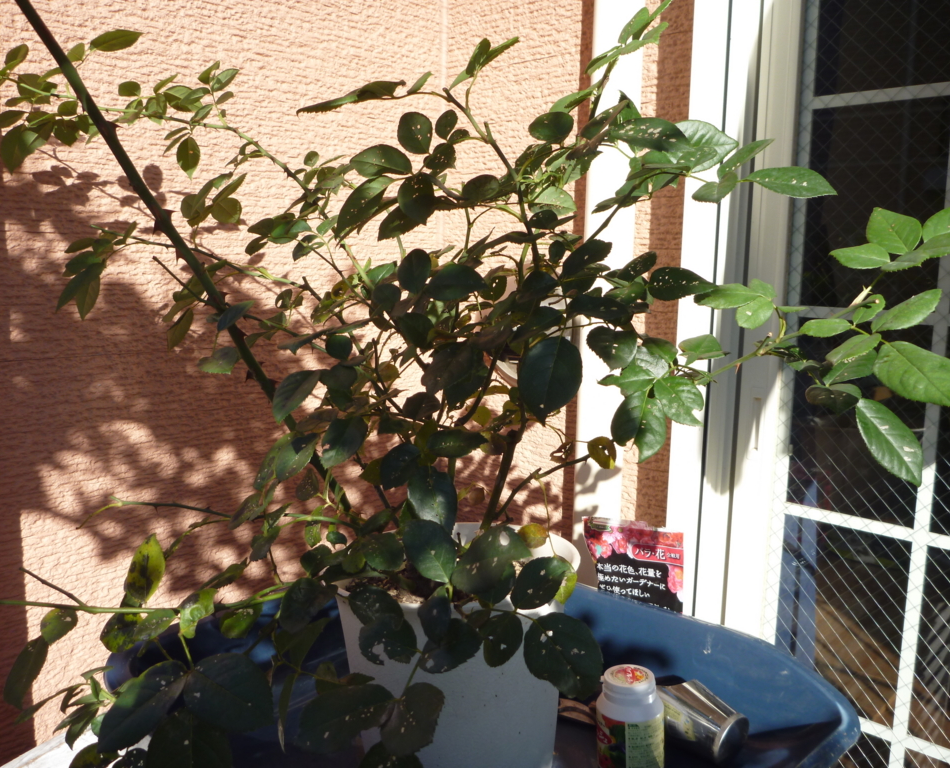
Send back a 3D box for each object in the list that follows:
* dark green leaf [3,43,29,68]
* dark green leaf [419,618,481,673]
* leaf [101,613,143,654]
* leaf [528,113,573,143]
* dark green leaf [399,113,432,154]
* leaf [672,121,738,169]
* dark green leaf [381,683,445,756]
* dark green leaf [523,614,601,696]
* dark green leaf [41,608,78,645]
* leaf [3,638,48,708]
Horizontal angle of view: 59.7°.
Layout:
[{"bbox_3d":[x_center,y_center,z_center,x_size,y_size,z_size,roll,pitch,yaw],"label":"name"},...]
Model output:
[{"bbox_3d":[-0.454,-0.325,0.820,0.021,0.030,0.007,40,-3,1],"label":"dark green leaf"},{"bbox_3d":[-0.022,0.234,0.740,0.057,0.011,0.045,-14,38,-6],"label":"dark green leaf"},{"bbox_3d":[-0.339,0.238,0.792,0.039,0.012,0.038,31,64,27],"label":"leaf"},{"bbox_3d":[0.075,-0.251,0.810,0.049,0.011,0.043,-16,59,-24],"label":"leaf"},{"bbox_3d":[-0.058,-0.253,0.840,0.038,0.054,0.010,-27,-16,-8],"label":"dark green leaf"},{"bbox_3d":[0.218,-0.230,0.800,0.074,0.053,0.012,-11,-11,-2],"label":"leaf"},{"bbox_3d":[-0.051,0.276,0.682,0.052,0.050,0.013,-18,-18,6],"label":"dark green leaf"},{"bbox_3d":[0.072,0.226,0.690,0.061,0.078,0.012,-28,-12,-17],"label":"dark green leaf"},{"bbox_3d":[-0.395,0.228,0.780,0.031,0.034,0.010,27,-22,2],"label":"dark green leaf"},{"bbox_3d":[-0.430,0.277,0.799,0.025,0.068,0.012,19,-18,-27],"label":"leaf"}]

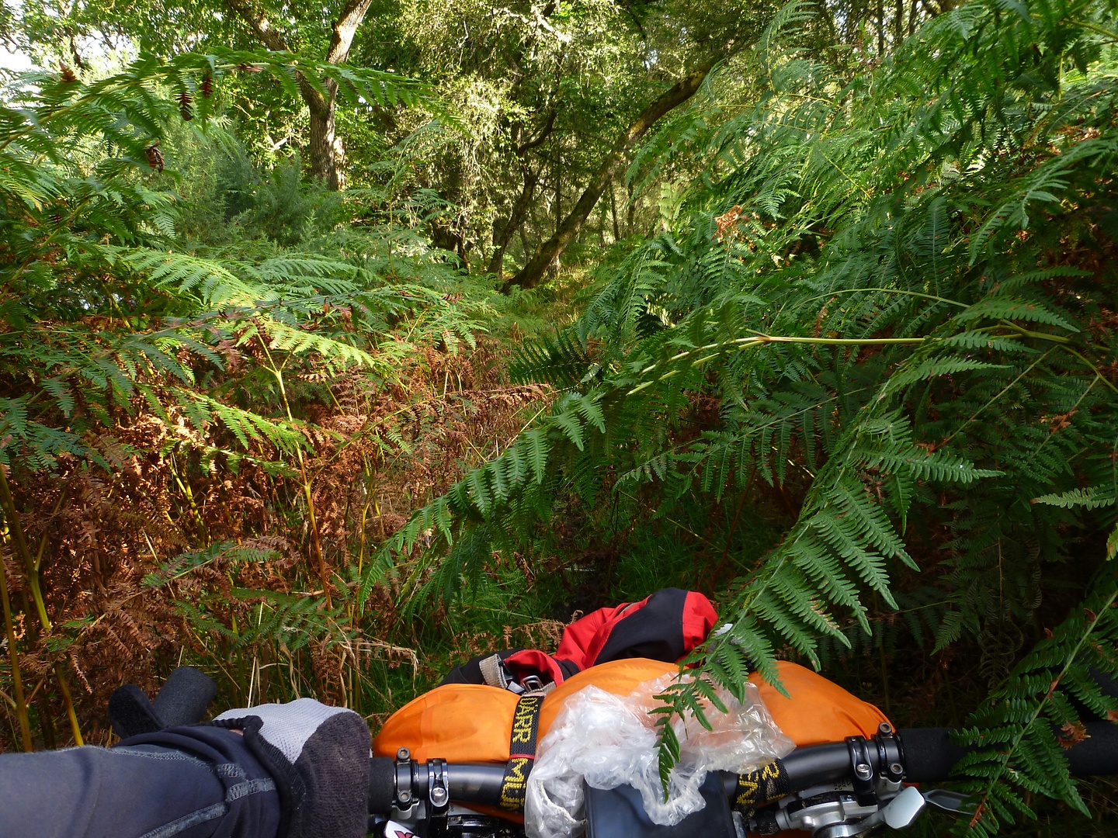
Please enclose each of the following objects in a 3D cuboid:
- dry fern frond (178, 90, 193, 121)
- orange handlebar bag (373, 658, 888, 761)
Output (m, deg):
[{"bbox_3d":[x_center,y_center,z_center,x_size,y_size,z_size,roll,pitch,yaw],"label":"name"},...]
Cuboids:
[{"bbox_3d":[-0.582,-0.489,1.260,0.025,0.046,0.016,-7,14,-23],"label":"dry fern frond"},{"bbox_3d":[0.076,0.283,0.705,0.480,0.160,0.160,-2,12,0],"label":"orange handlebar bag"}]

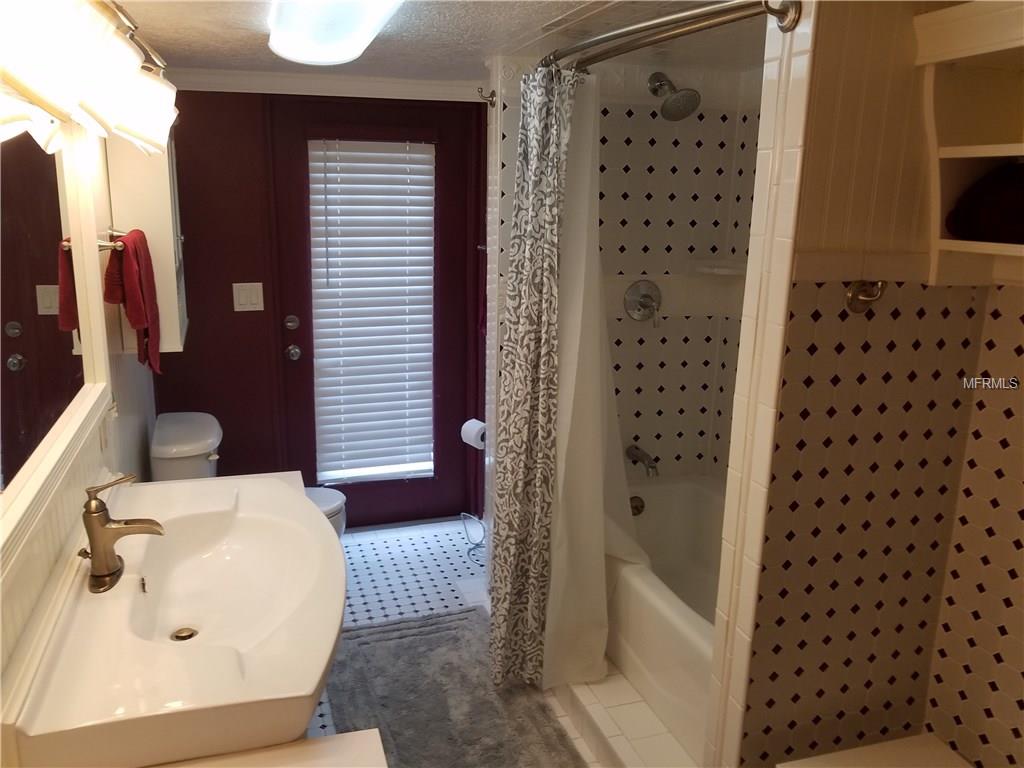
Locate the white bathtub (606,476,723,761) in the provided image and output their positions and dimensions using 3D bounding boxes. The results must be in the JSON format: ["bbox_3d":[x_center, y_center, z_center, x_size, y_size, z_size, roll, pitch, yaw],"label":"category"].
[{"bbox_3d":[0.708,0.720,2.568,0.800,0.370,1.510,-4,14,-19],"label":"white bathtub"}]

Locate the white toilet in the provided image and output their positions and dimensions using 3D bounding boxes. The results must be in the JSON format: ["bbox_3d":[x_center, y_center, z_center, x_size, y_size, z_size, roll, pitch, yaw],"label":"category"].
[{"bbox_3d":[-1.042,0.522,3.122,0.735,0.735,0.460,-4,14,-19],"label":"white toilet"}]

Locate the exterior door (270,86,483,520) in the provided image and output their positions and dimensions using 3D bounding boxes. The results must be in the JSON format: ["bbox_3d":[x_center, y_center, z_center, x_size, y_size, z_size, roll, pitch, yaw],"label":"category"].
[{"bbox_3d":[-0.620,-0.273,3.674,0.940,2.030,0.060,-4,14,-19],"label":"exterior door"}]

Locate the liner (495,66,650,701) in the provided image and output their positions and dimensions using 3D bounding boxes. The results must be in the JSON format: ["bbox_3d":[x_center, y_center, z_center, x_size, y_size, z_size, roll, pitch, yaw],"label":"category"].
[{"bbox_3d":[0.131,0.073,2.372,0.380,1.920,0.370,-4,14,-19],"label":"liner"}]

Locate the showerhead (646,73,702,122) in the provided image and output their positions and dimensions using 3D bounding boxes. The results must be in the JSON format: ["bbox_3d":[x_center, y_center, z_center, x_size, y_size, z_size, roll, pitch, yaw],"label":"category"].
[{"bbox_3d":[0.579,-1.050,2.802,0.130,0.185,0.200,-4,14,-19],"label":"showerhead"}]

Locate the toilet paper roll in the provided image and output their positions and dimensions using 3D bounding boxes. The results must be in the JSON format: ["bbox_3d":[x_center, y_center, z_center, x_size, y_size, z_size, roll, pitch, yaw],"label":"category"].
[{"bbox_3d":[-0.153,0.229,3.460,0.100,0.108,0.108,12,17,41],"label":"toilet paper roll"}]

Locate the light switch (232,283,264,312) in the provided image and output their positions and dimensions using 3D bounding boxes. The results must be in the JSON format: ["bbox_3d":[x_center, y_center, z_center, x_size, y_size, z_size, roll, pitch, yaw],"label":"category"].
[{"bbox_3d":[-1.176,-0.386,3.432,0.122,0.121,0.012,-4,14,-19],"label":"light switch"}]

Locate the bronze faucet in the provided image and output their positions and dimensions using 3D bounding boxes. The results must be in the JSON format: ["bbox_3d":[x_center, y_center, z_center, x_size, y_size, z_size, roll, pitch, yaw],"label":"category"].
[{"bbox_3d":[-0.764,0.276,1.504,0.155,0.207,0.145,-4,14,-19],"label":"bronze faucet"}]

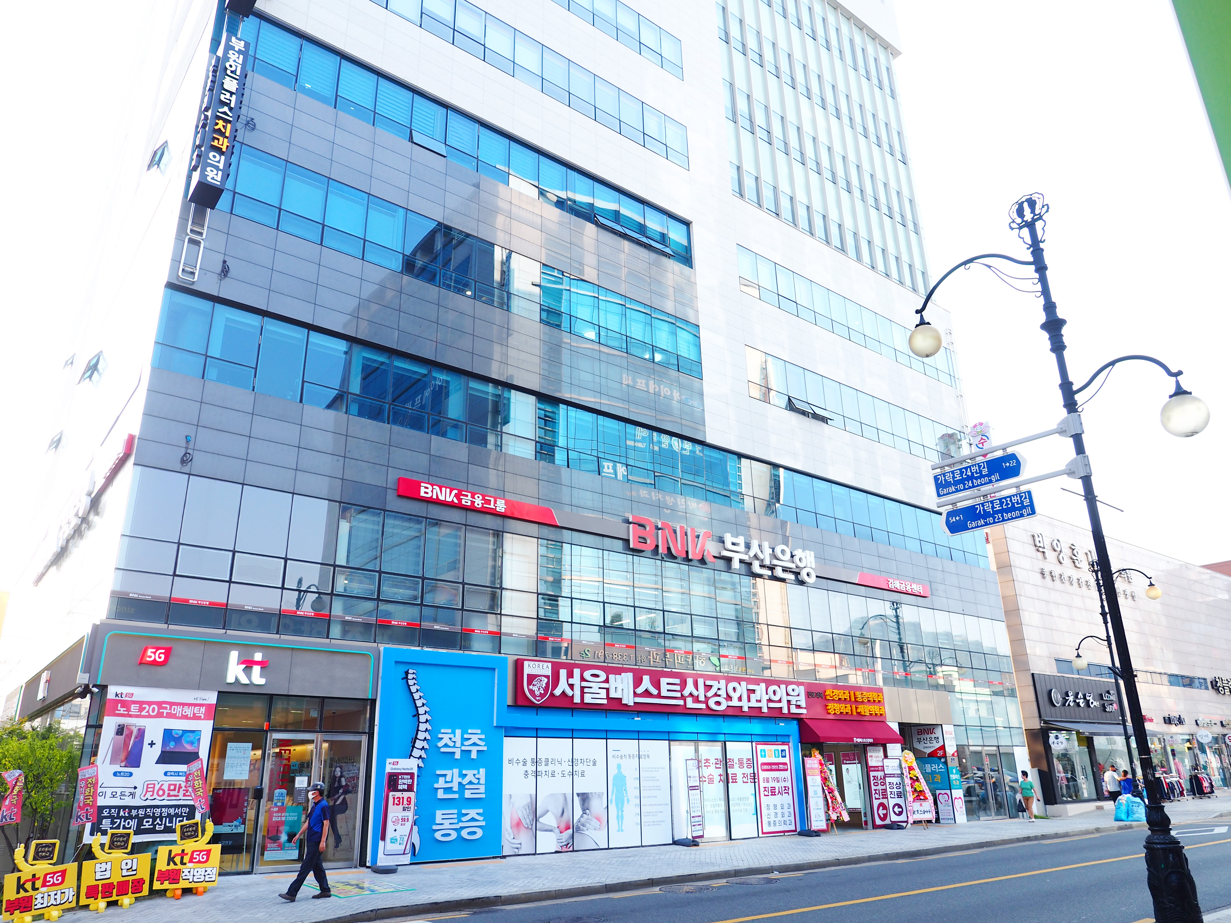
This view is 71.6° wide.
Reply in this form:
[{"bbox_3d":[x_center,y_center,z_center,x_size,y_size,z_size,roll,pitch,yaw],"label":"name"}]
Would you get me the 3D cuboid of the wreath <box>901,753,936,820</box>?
[{"bbox_3d":[9.422,10.191,26.655,0.850,2.151,0.550,2,-21,-8],"label":"wreath"}]

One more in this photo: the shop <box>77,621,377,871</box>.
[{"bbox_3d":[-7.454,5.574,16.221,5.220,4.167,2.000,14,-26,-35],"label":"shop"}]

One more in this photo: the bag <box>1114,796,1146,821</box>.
[{"bbox_3d":[15.649,10.520,25.990,0.920,0.770,0.500,-12,-24,27],"label":"bag"}]

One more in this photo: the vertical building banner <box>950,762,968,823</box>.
[{"bbox_3d":[11.597,11.193,28.892,0.716,1.926,0.060,14,-26,-35],"label":"vertical building banner"}]

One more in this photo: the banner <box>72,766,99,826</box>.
[{"bbox_3d":[-7.674,4.844,12.372,0.288,0.787,0.050,7,-22,-38],"label":"banner"}]

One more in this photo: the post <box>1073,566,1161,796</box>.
[{"bbox_3d":[15.970,6.919,26.598,0.600,7.984,3.100,14,-26,-35],"label":"post"}]

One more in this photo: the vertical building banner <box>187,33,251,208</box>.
[{"bbox_3d":[-8.711,-7.544,18.778,0.572,4.080,0.804,14,-26,-35],"label":"vertical building banner"}]

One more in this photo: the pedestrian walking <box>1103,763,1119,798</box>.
[{"bbox_3d":[17.101,11.296,29.382,0.500,1.700,0.320,-18,-27,37],"label":"pedestrian walking"}]

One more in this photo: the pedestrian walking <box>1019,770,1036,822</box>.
[{"bbox_3d":[14.120,11.469,29.301,0.520,1.620,0.360,-17,-26,34],"label":"pedestrian walking"}]

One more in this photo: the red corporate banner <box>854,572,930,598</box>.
[{"bbox_3d":[9.807,4.386,30.131,4.313,0.540,0.150,14,-26,-35],"label":"red corporate banner"}]

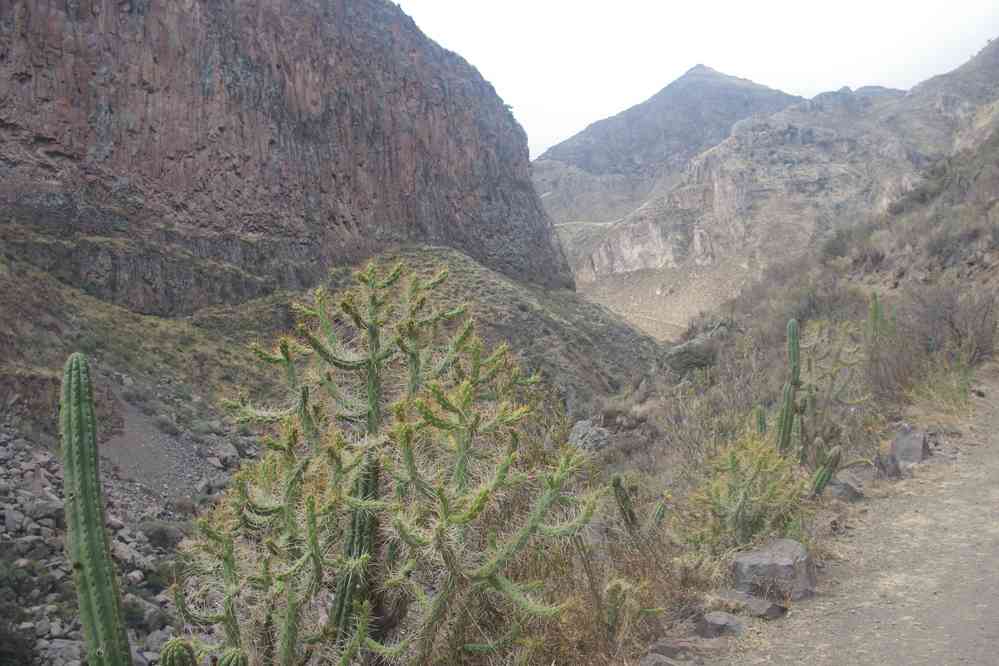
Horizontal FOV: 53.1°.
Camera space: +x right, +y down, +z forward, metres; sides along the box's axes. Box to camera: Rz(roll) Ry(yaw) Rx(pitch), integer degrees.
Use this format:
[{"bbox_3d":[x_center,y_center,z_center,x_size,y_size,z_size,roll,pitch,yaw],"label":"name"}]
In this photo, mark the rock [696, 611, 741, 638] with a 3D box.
[{"bbox_3d":[1.178,1.561,5.350,0.250,0.140,0.200,0,1,23],"label":"rock"}]

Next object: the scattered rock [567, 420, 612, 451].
[{"bbox_3d":[1.712,1.950,19.000,0.800,0.570,0.650,0,1,5],"label":"scattered rock"}]

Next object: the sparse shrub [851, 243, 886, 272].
[{"bbox_3d":[17.732,-3.628,48.000,1.700,1.400,1.500,0,1,20],"label":"sparse shrub"}]

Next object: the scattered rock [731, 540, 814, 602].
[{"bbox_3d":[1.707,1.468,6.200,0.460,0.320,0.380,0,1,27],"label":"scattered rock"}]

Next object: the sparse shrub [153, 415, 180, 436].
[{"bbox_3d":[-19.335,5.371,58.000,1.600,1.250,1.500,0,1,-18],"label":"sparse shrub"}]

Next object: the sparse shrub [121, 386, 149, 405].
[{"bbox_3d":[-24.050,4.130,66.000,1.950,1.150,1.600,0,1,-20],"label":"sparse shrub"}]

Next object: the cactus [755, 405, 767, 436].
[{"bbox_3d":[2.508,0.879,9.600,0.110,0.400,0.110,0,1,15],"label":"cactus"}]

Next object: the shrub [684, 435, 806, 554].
[{"bbox_3d":[1.847,1.205,7.500,0.950,0.920,0.850,0,1,14],"label":"shrub"}]

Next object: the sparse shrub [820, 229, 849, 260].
[{"bbox_3d":[17.439,-4.555,52.000,1.450,1.500,1.350,0,1,19],"label":"sparse shrub"}]

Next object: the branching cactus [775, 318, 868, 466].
[{"bbox_3d":[3.417,0.663,10.600,1.000,1.620,0.850,0,1,18],"label":"branching cactus"}]

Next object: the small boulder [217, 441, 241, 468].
[{"bbox_3d":[-13.022,5.838,48.000,1.150,1.250,1.100,0,1,-15],"label":"small boulder"}]

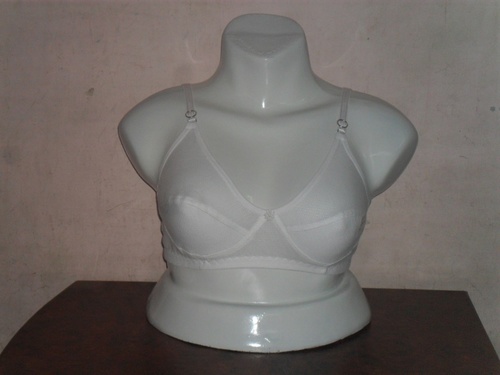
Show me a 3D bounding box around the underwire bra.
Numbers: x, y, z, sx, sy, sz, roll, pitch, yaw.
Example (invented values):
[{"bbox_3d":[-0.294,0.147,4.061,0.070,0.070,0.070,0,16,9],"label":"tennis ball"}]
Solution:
[{"bbox_3d":[0.019,-0.017,2.100,0.290,0.245,0.220,1,13,-2],"label":"underwire bra"}]

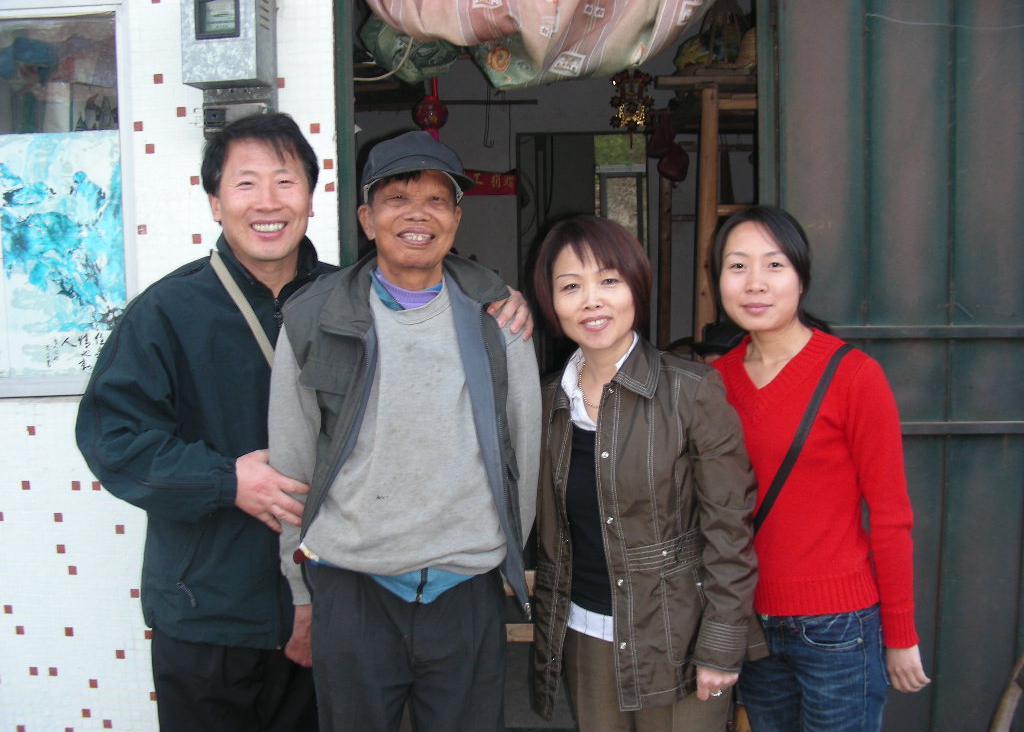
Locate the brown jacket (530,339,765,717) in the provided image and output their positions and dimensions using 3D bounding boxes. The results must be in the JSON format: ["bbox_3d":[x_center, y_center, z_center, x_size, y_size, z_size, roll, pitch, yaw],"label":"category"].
[{"bbox_3d":[0.228,0.275,1.990,0.460,0.640,0.270,1,5,21],"label":"brown jacket"}]

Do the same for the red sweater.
[{"bbox_3d":[0.535,0.219,2.050,0.440,0.570,0.260,1,5,22],"label":"red sweater"}]

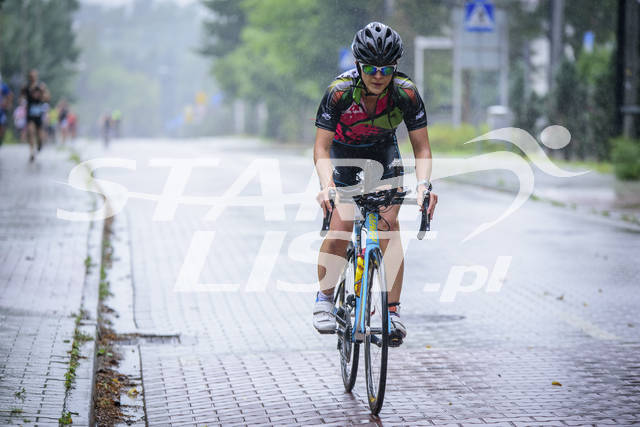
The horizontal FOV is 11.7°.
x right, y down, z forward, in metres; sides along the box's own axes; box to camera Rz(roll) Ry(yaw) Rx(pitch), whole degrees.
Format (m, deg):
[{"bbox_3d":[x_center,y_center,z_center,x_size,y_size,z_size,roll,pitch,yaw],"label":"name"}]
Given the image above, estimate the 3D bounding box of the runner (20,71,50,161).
[{"bbox_3d":[-5.349,-1.842,58.500,0.580,1.740,0.700,0,2,-5],"label":"runner"}]

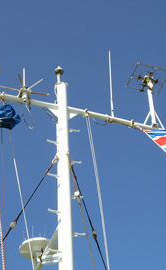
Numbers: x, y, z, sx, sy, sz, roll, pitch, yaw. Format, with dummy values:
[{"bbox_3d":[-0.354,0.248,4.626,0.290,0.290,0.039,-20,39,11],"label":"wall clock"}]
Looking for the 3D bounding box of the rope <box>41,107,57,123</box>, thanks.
[{"bbox_3d":[-0.519,-0.317,8.856,0.260,0.230,0.060,11,-38,-17],"label":"rope"}]

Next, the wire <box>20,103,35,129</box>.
[{"bbox_3d":[-0.836,-0.296,8.690,0.200,0.440,0.130,11,-38,-17],"label":"wire"}]

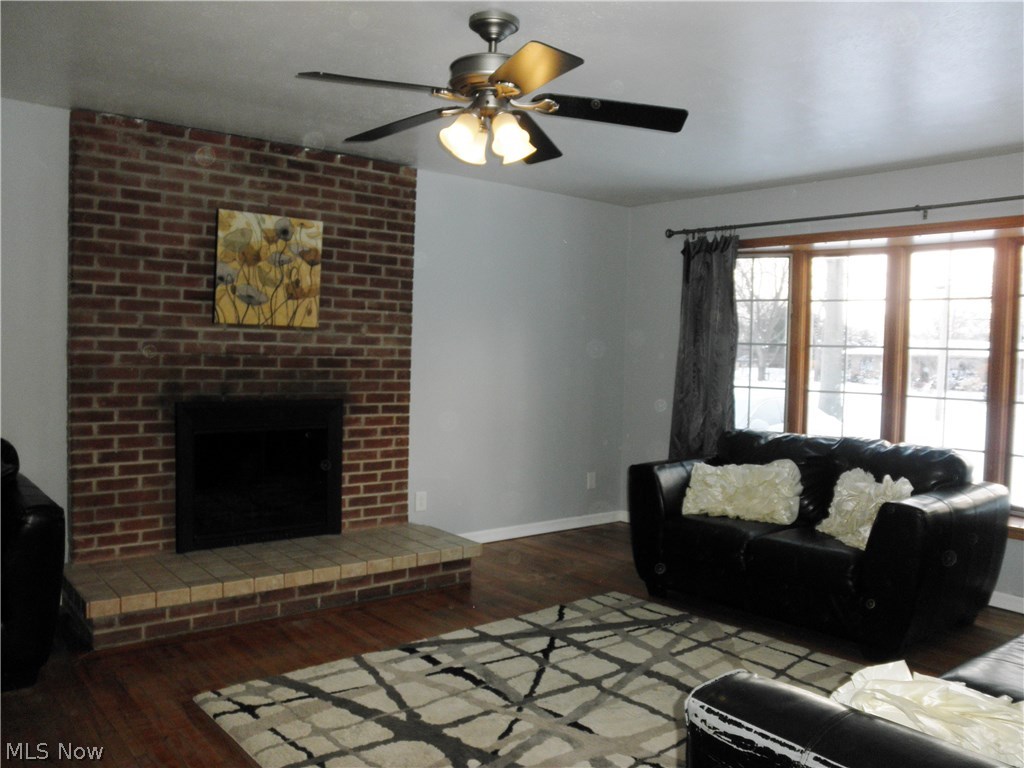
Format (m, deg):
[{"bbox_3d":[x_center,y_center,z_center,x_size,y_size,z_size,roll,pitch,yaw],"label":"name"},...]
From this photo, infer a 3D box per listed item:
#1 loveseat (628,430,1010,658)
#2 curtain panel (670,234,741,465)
[{"bbox_3d":[1.581,0.750,4.449,1.010,0.880,1.570,-1,4,-43],"label":"loveseat"},{"bbox_3d":[1.327,0.041,5.792,0.110,2.120,0.550,-1,3,-42],"label":"curtain panel"}]

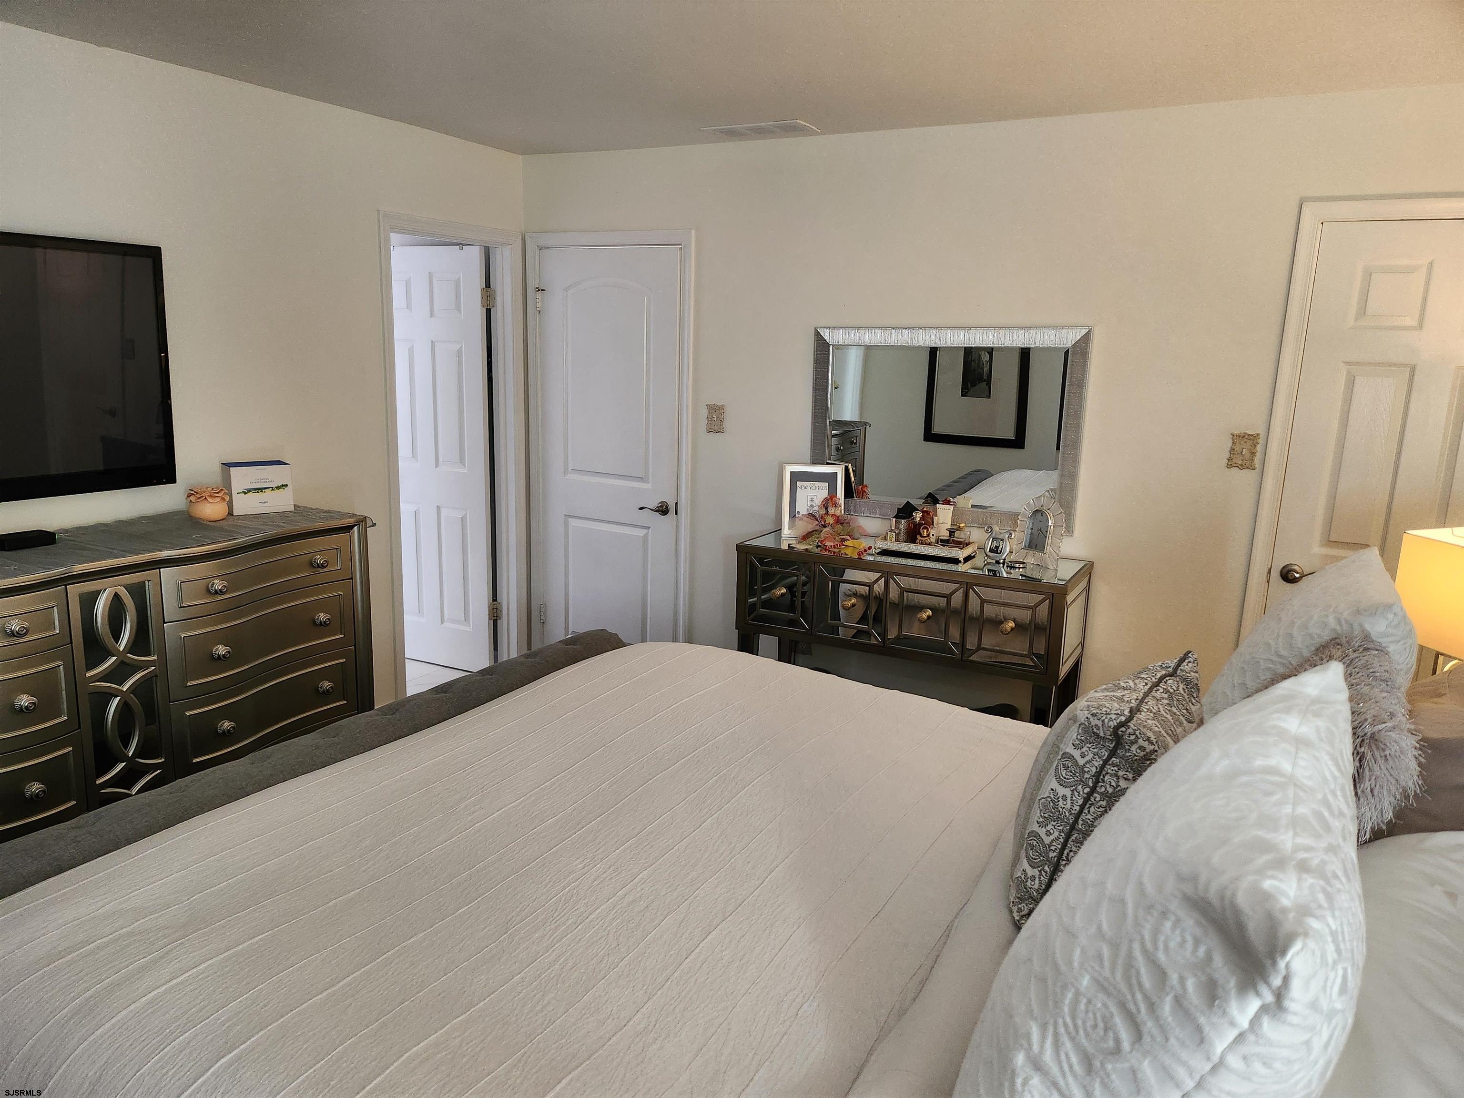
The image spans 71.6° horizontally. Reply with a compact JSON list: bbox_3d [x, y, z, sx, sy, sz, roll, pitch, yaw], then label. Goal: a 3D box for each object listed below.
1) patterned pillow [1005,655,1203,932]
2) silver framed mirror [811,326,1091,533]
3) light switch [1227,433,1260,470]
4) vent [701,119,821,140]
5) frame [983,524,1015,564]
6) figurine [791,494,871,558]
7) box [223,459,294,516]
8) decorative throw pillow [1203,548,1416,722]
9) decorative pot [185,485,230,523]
[{"bbox_3d":[0.643,0.393,1.701,0.190,0.420,0.470,28,24,28],"label":"patterned pillow"},{"bbox_3d":[0.794,-0.475,3.901,1.065,0.750,0.040,7,13,28],"label":"silver framed mirror"},{"bbox_3d":[1.725,-0.328,3.426,0.090,0.120,0.014,8,13,28],"label":"light switch"},{"bbox_3d":[0.107,-1.620,3.946,0.420,0.018,0.205,8,13,28],"label":"vent"},{"bbox_3d":[0.950,-0.018,3.646,0.095,0.128,0.045,12,15,40],"label":"frame"},{"bbox_3d":[0.364,-0.095,3.773,0.260,0.190,0.170,3,12,8],"label":"figurine"},{"bbox_3d":[-1.624,-0.211,3.479,0.192,0.159,0.115,-8,15,-39],"label":"box"},{"bbox_3d":[0.990,0.301,1.803,0.220,0.570,0.620,29,23,24],"label":"decorative throw pillow"},{"bbox_3d":[-1.695,-0.150,3.310,0.125,0.108,0.125,2,12,0],"label":"decorative pot"}]

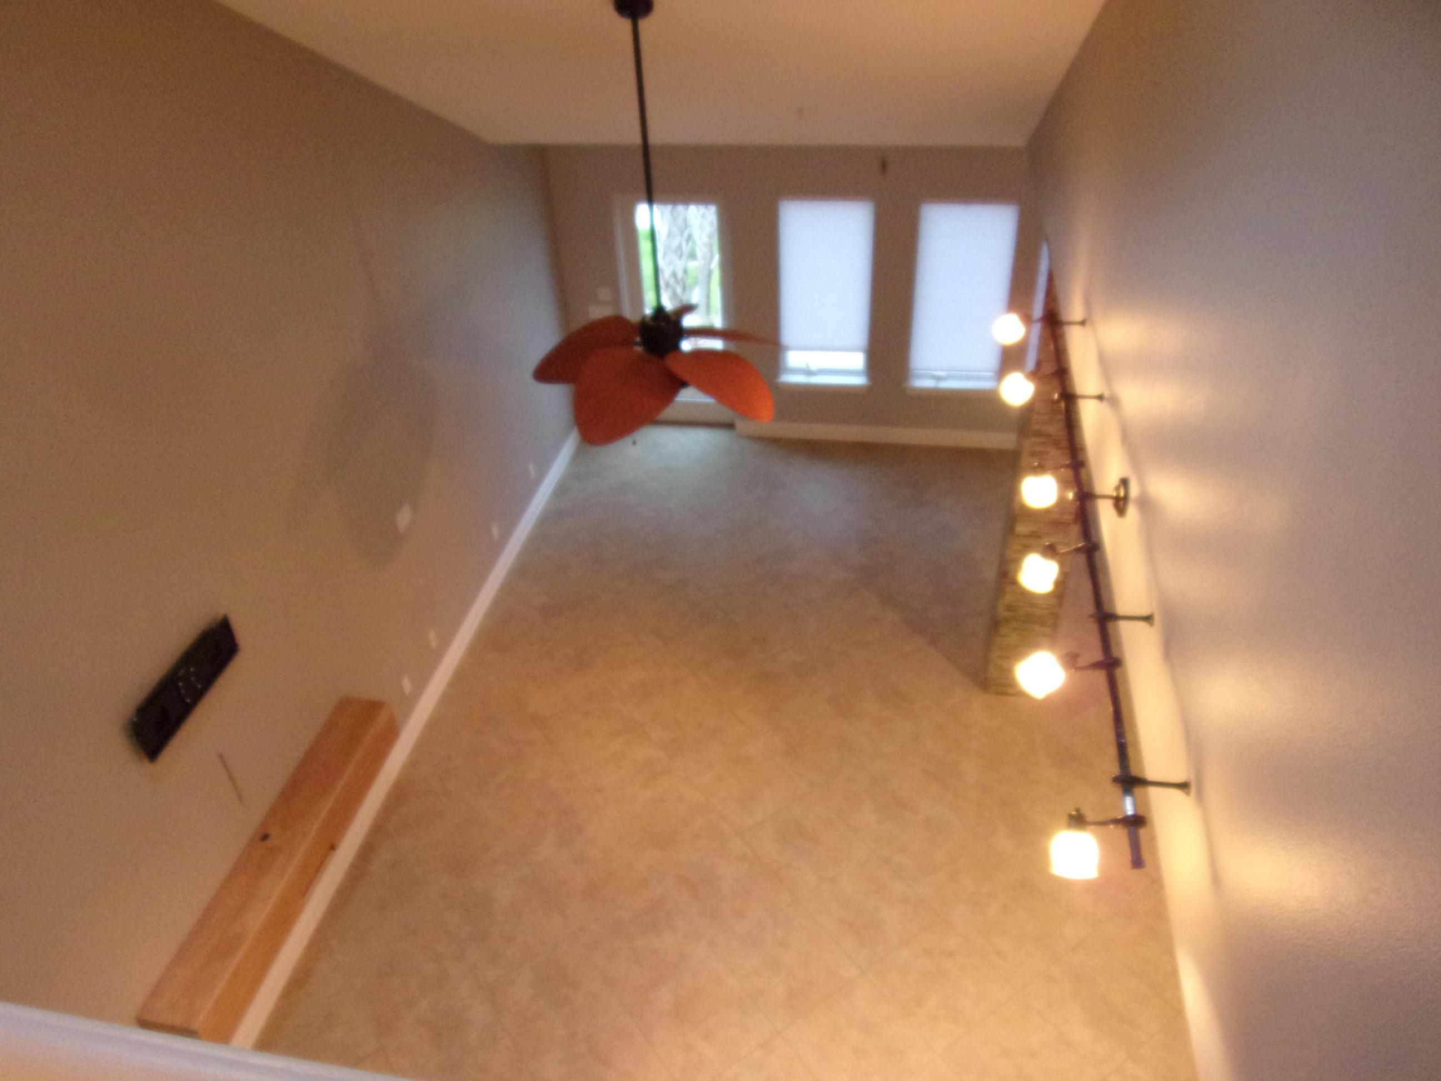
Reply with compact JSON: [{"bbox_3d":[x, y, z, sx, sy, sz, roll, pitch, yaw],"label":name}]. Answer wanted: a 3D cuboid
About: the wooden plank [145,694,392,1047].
[{"bbox_3d":[-1.974,1.435,4.569,0.262,0.245,1.710,3,37,9],"label":"wooden plank"}]

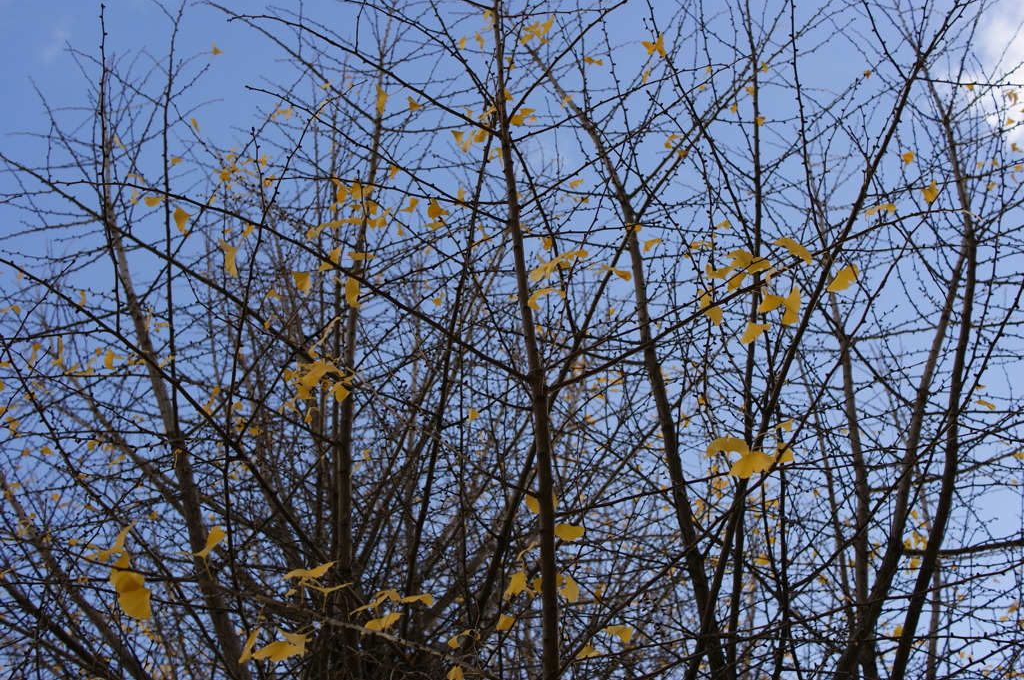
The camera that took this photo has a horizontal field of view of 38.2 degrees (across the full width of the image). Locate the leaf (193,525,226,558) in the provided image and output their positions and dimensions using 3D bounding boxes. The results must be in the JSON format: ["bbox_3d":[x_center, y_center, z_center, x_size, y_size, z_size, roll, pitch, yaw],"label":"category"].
[{"bbox_3d":[-0.470,0.315,2.300,0.053,0.046,0.040,5,-25,-11],"label":"leaf"}]

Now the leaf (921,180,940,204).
[{"bbox_3d":[0.962,-0.342,3.400,0.046,0.048,0.035,-8,-26,16],"label":"leaf"}]

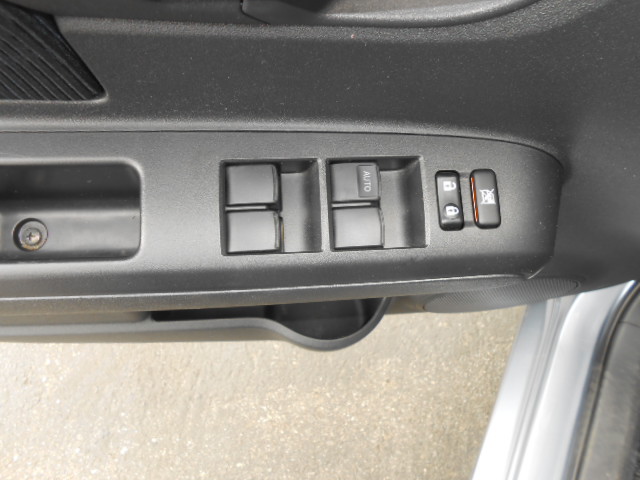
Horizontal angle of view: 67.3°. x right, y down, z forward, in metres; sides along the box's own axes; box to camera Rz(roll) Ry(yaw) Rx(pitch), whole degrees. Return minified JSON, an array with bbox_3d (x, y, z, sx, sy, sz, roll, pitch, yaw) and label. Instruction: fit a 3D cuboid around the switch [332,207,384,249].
[{"bbox_3d":[0.021,-0.006,0.256,0.025,0.010,0.020,-2,83,-6],"label":"switch"}]

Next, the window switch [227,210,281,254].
[{"bbox_3d":[-0.034,-0.004,0.251,0.026,0.010,0.020,-2,83,-6],"label":"window switch"}]

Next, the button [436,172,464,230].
[{"bbox_3d":[0.070,-0.021,0.257,0.013,0.008,0.031,-2,83,-6],"label":"button"}]

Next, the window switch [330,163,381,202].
[{"bbox_3d":[0.019,-0.031,0.258,0.025,0.010,0.019,-2,83,-6],"label":"window switch"}]

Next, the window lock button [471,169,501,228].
[{"bbox_3d":[0.089,-0.022,0.259,0.013,0.008,0.031,-2,83,-6],"label":"window lock button"}]

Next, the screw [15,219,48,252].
[{"bbox_3d":[-0.177,-0.003,0.295,0.017,0.006,0.017,-2,83,-6],"label":"screw"}]

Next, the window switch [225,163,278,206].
[{"bbox_3d":[-0.035,-0.029,0.253,0.026,0.010,0.019,-2,83,-6],"label":"window switch"}]

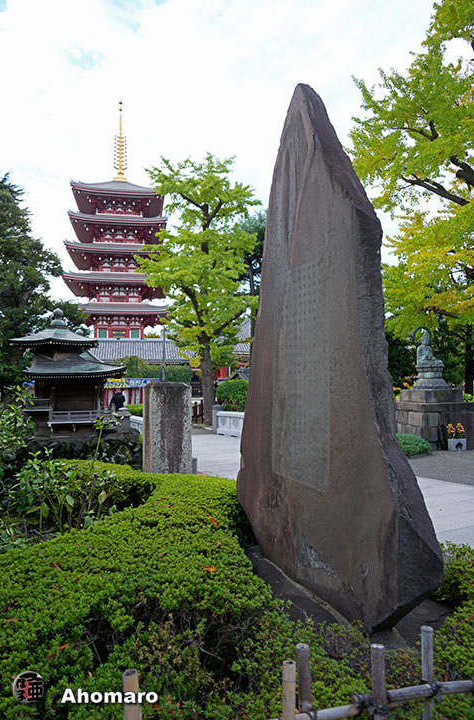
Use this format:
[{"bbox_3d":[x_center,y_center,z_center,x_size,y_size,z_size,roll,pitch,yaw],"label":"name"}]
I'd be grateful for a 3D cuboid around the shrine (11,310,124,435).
[{"bbox_3d":[-3.628,0.239,10.508,2.350,2.750,2.000,0,-4,-12],"label":"shrine"}]

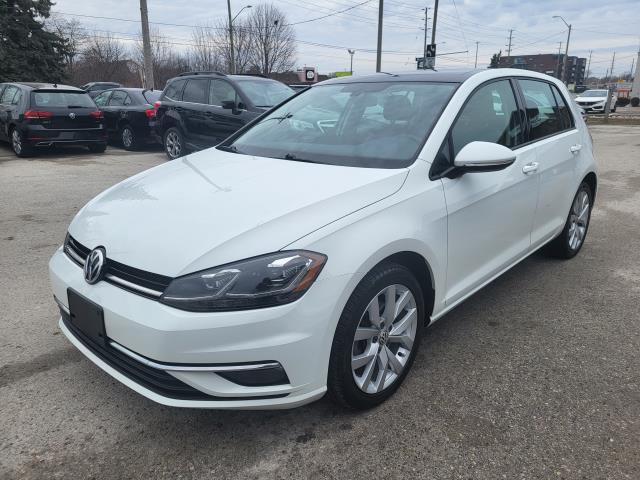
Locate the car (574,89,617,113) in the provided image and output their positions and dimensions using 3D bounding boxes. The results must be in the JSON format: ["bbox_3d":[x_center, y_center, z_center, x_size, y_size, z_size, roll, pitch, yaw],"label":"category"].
[{"bbox_3d":[17.978,-9.014,31.244,1.800,1.416,4.630,13,22,39],"label":"car"}]

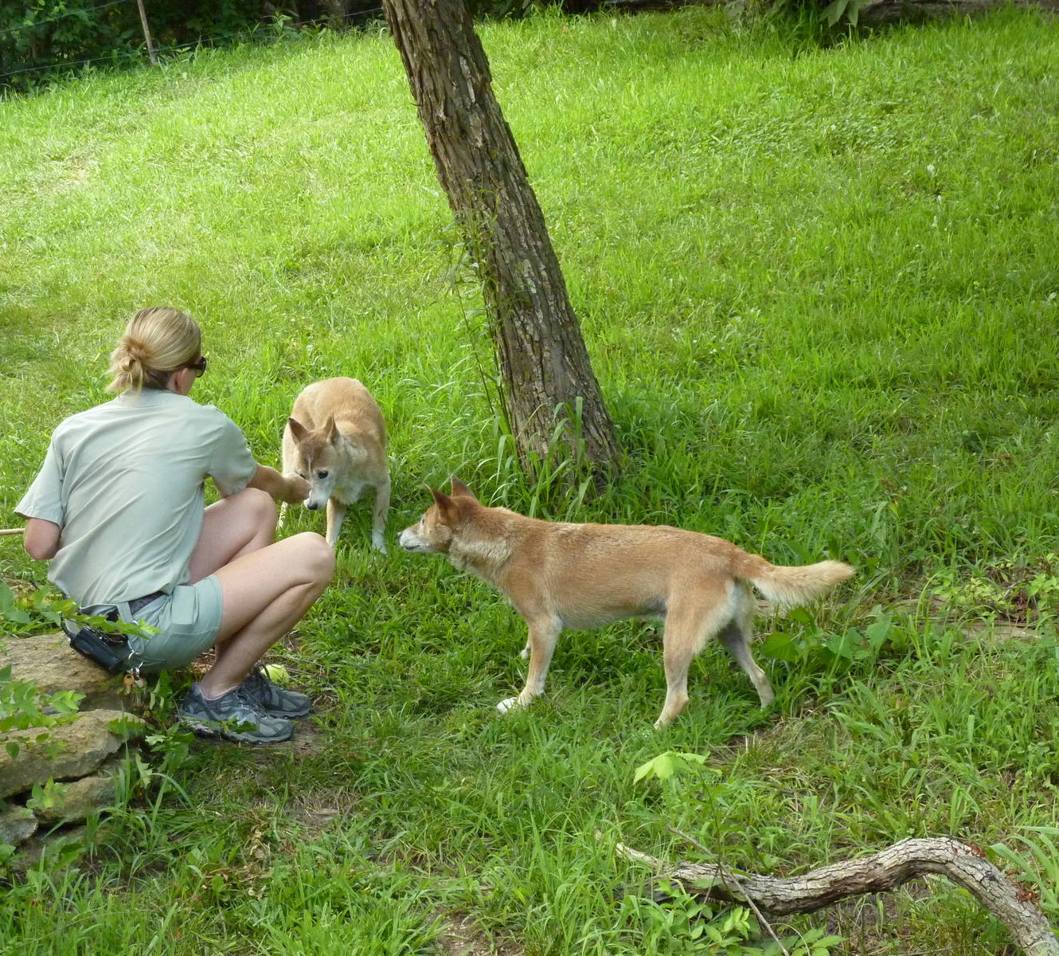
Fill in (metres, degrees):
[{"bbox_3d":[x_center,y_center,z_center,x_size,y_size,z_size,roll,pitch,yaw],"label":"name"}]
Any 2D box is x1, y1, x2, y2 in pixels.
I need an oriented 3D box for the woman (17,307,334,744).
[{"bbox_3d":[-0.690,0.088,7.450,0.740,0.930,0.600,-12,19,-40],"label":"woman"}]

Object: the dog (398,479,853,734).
[{"bbox_3d":[0.205,0.298,7.560,1.060,0.490,0.250,4,15,17],"label":"dog"}]

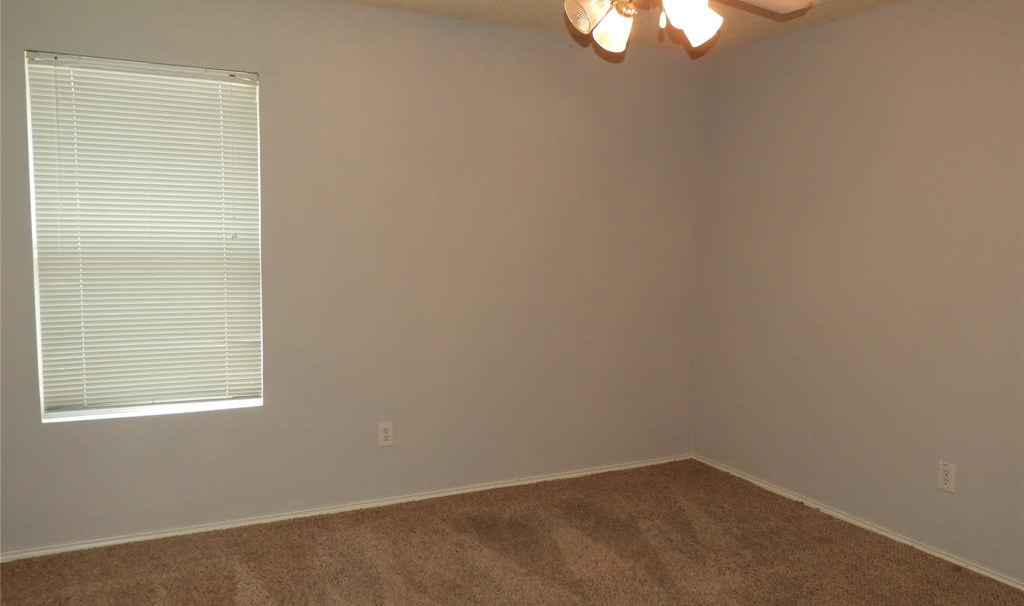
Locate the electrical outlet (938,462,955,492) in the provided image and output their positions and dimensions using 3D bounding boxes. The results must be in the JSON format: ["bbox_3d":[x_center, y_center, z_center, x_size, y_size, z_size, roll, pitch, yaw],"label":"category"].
[{"bbox_3d":[1.869,0.750,3.562,0.010,0.118,0.073,-2,6,-28],"label":"electrical outlet"}]

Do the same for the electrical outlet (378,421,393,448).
[{"bbox_3d":[-0.624,0.656,4.114,0.073,0.118,0.010,-2,6,-28],"label":"electrical outlet"}]

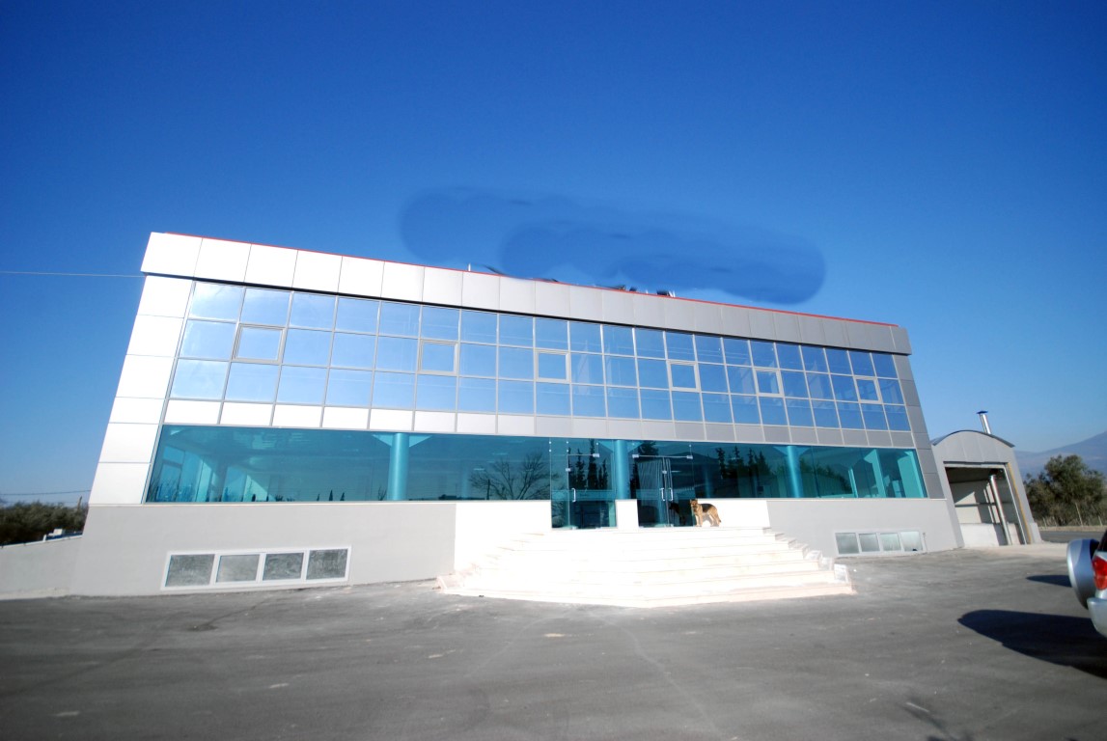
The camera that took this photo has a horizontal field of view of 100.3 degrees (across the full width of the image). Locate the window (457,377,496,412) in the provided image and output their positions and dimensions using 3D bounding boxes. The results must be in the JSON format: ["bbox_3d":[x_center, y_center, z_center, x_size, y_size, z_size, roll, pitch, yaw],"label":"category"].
[{"bbox_3d":[-2.395,0.790,14.612,1.212,1.121,0.080,4,-18,-16],"label":"window"}]

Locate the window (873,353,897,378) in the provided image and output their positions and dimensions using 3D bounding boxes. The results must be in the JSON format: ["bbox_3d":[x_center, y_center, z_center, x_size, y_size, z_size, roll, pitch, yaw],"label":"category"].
[{"bbox_3d":[13.792,-0.190,19.272,1.116,1.044,0.080,4,-19,-16],"label":"window"}]

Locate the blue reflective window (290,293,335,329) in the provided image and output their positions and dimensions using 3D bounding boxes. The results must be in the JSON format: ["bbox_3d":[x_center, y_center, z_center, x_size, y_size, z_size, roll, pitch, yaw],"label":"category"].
[{"bbox_3d":[-7.235,-1.734,13.953,1.212,1.075,0.080,4,-18,-16],"label":"blue reflective window"}]

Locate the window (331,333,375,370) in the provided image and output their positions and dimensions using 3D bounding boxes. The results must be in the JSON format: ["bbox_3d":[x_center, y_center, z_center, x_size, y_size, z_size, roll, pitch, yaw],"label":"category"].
[{"bbox_3d":[-5.577,-0.527,12.926,1.114,1.015,0.060,4,-18,-16],"label":"window"}]

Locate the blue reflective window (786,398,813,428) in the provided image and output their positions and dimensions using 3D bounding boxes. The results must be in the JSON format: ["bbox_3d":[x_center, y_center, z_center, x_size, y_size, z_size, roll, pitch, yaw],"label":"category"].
[{"bbox_3d":[9.605,1.660,18.003,1.212,1.121,0.080,4,-18,-16],"label":"blue reflective window"}]

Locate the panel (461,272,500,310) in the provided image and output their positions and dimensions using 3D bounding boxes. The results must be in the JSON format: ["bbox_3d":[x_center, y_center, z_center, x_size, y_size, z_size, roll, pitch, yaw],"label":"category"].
[{"bbox_3d":[-2.309,-2.536,14.921,1.200,1.220,0.080,4,-19,-16],"label":"panel"}]

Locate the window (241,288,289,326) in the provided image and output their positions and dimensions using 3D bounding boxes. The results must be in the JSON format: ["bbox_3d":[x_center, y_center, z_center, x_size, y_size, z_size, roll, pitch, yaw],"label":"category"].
[{"bbox_3d":[-8.088,-1.762,13.035,1.165,1.057,0.080,4,-18,-16],"label":"window"}]

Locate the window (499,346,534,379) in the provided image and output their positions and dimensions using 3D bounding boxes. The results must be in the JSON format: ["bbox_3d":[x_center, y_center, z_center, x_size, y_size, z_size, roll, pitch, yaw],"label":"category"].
[{"bbox_3d":[-1.150,-0.209,14.561,1.131,1.031,0.080,4,-18,-16],"label":"window"}]

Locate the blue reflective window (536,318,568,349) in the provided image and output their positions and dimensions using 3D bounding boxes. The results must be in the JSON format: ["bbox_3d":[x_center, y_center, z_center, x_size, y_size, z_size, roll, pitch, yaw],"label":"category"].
[{"bbox_3d":[-0.024,-1.140,14.813,1.114,1.021,0.060,4,-18,-16],"label":"blue reflective window"}]

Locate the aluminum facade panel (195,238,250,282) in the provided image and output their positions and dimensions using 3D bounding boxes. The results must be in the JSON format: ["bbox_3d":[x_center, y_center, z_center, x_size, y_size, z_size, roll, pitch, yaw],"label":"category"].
[{"bbox_3d":[-9.598,-3.165,13.468,1.238,1.225,0.080,4,-18,-16],"label":"aluminum facade panel"}]

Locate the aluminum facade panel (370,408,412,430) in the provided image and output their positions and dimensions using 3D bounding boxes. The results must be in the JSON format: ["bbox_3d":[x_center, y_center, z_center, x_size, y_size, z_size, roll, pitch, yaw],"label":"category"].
[{"bbox_3d":[-4.779,1.476,13.658,1.212,0.609,0.080,4,-18,-16],"label":"aluminum facade panel"}]

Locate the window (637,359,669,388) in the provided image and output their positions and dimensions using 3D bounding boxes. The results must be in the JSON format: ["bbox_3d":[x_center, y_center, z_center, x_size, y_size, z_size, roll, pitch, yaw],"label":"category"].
[{"bbox_3d":[3.444,0.120,15.993,1.152,1.060,0.100,4,-18,-16],"label":"window"}]

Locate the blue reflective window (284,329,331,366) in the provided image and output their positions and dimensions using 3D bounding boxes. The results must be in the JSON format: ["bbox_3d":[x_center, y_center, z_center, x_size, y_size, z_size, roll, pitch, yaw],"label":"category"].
[{"bbox_3d":[-6.861,-0.623,12.945,1.130,1.031,0.080,4,-18,-16],"label":"blue reflective window"}]

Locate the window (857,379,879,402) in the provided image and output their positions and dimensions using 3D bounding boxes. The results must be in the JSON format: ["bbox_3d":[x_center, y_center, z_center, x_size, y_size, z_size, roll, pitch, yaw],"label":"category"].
[{"bbox_3d":[12.242,0.763,17.955,1.114,1.015,0.060,4,-18,-16],"label":"window"}]

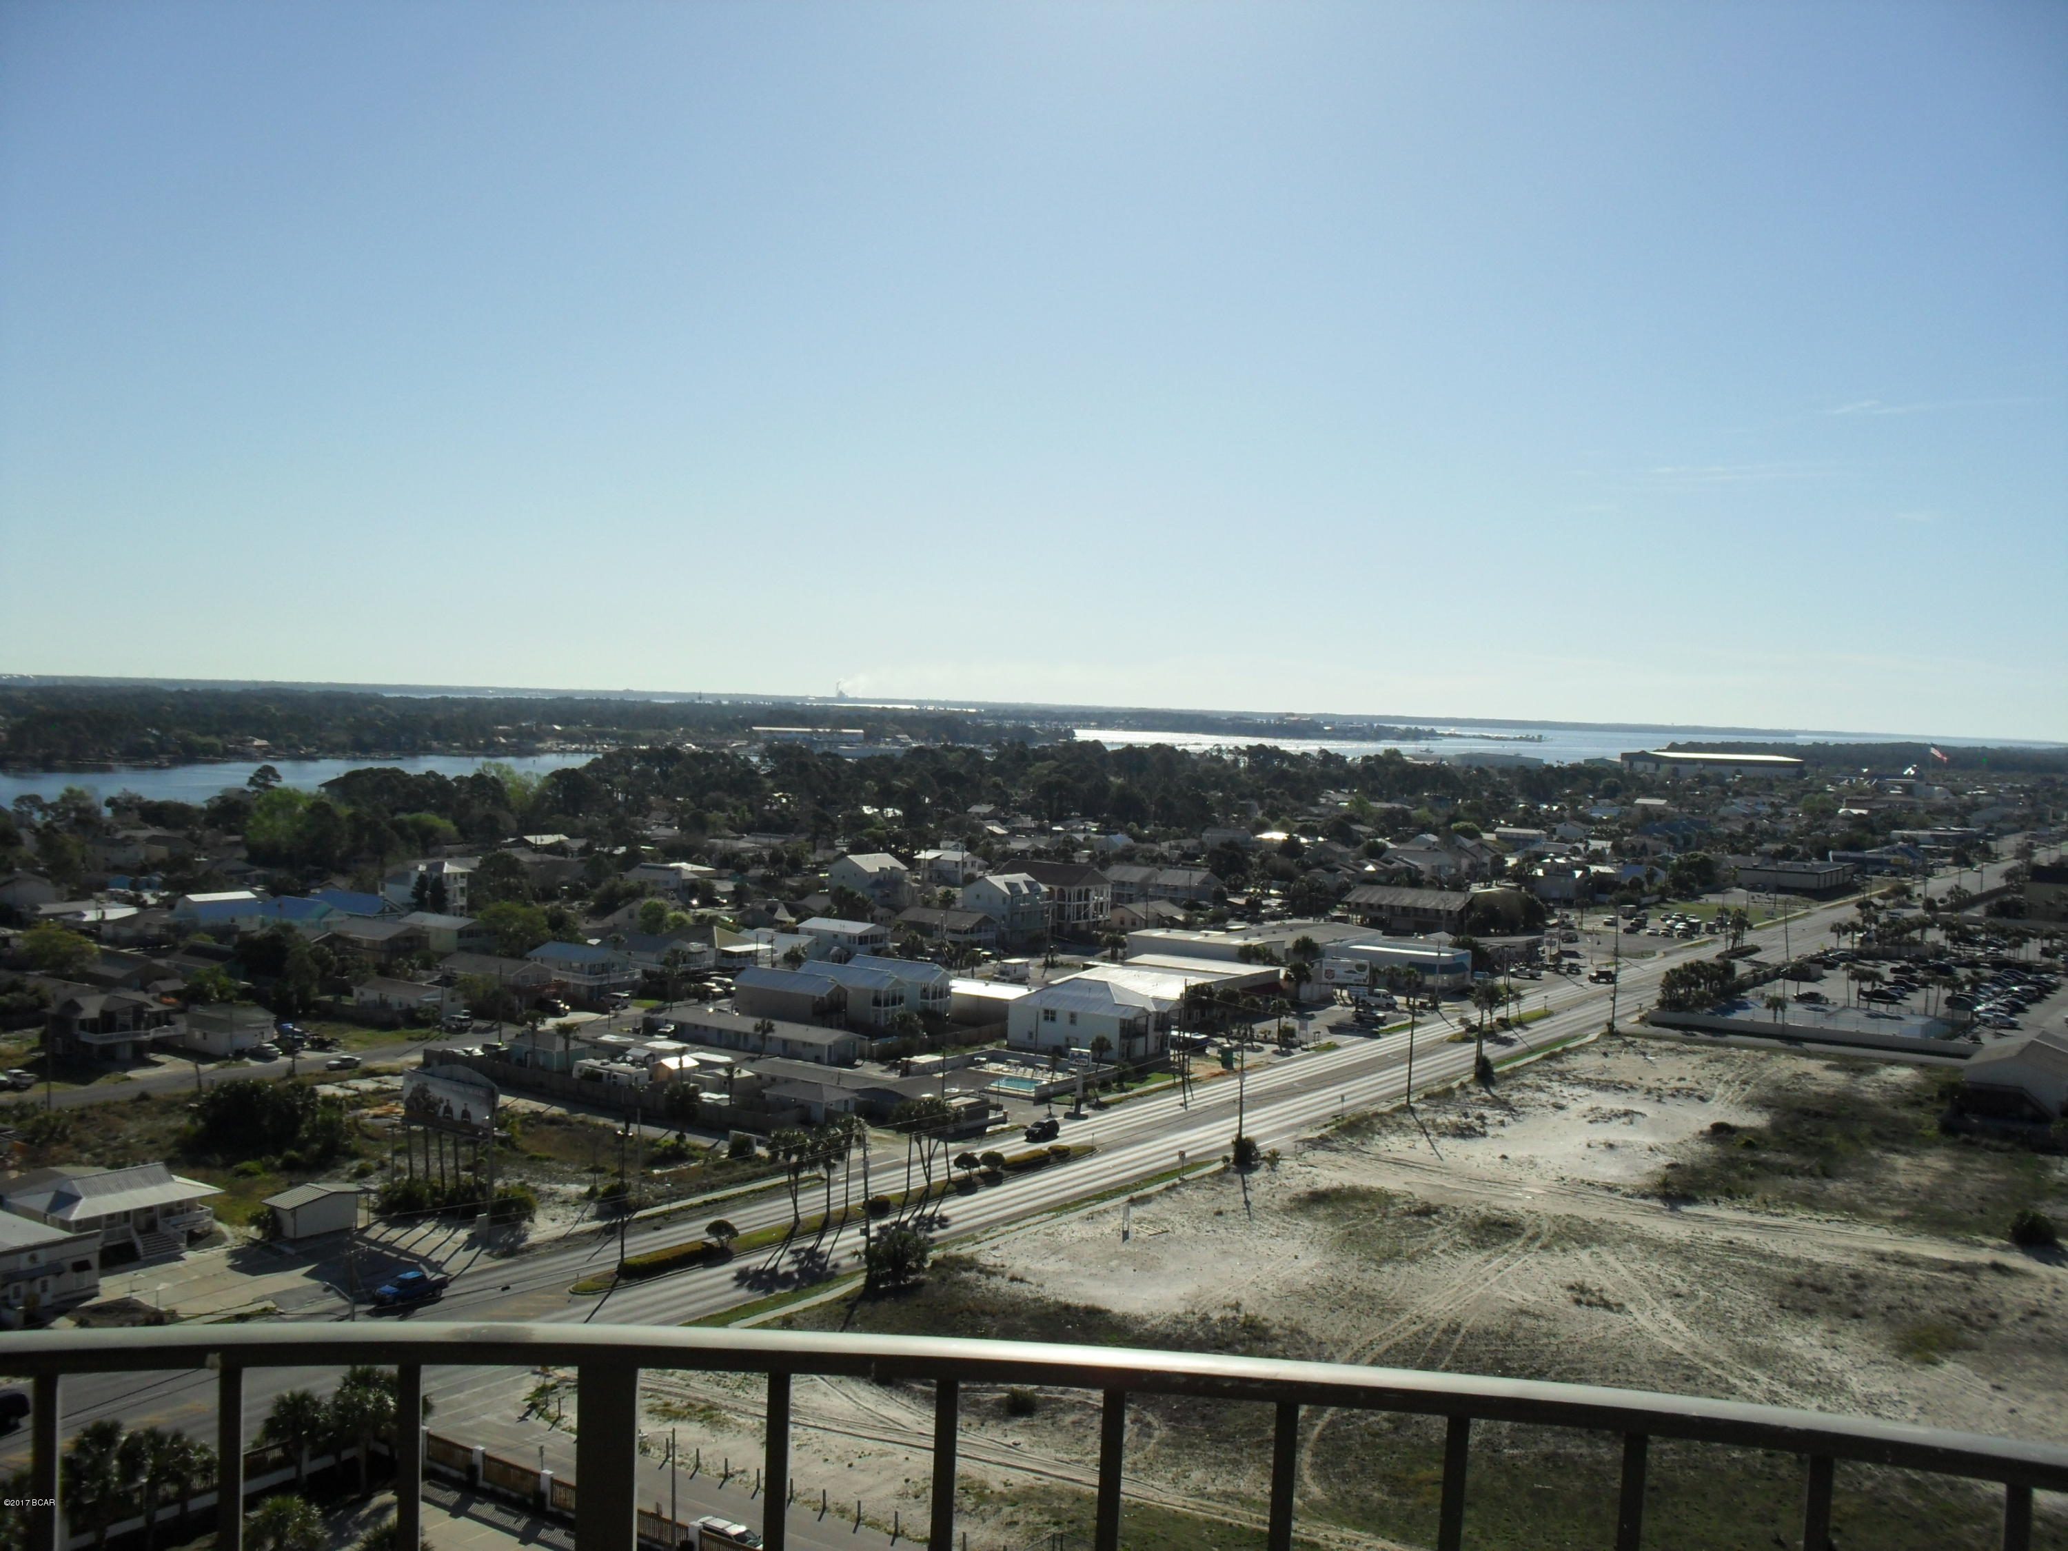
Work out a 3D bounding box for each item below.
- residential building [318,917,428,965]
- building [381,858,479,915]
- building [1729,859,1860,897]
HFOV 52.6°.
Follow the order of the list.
[{"bbox_3d":[-113.450,28.590,359.590,16.000,6.600,11.200,3,2,34],"label":"residential building"},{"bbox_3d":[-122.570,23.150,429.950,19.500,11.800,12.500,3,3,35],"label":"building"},{"bbox_3d":[234.790,30.590,642.740,23.500,4.800,48.000,3,2,33],"label":"building"}]

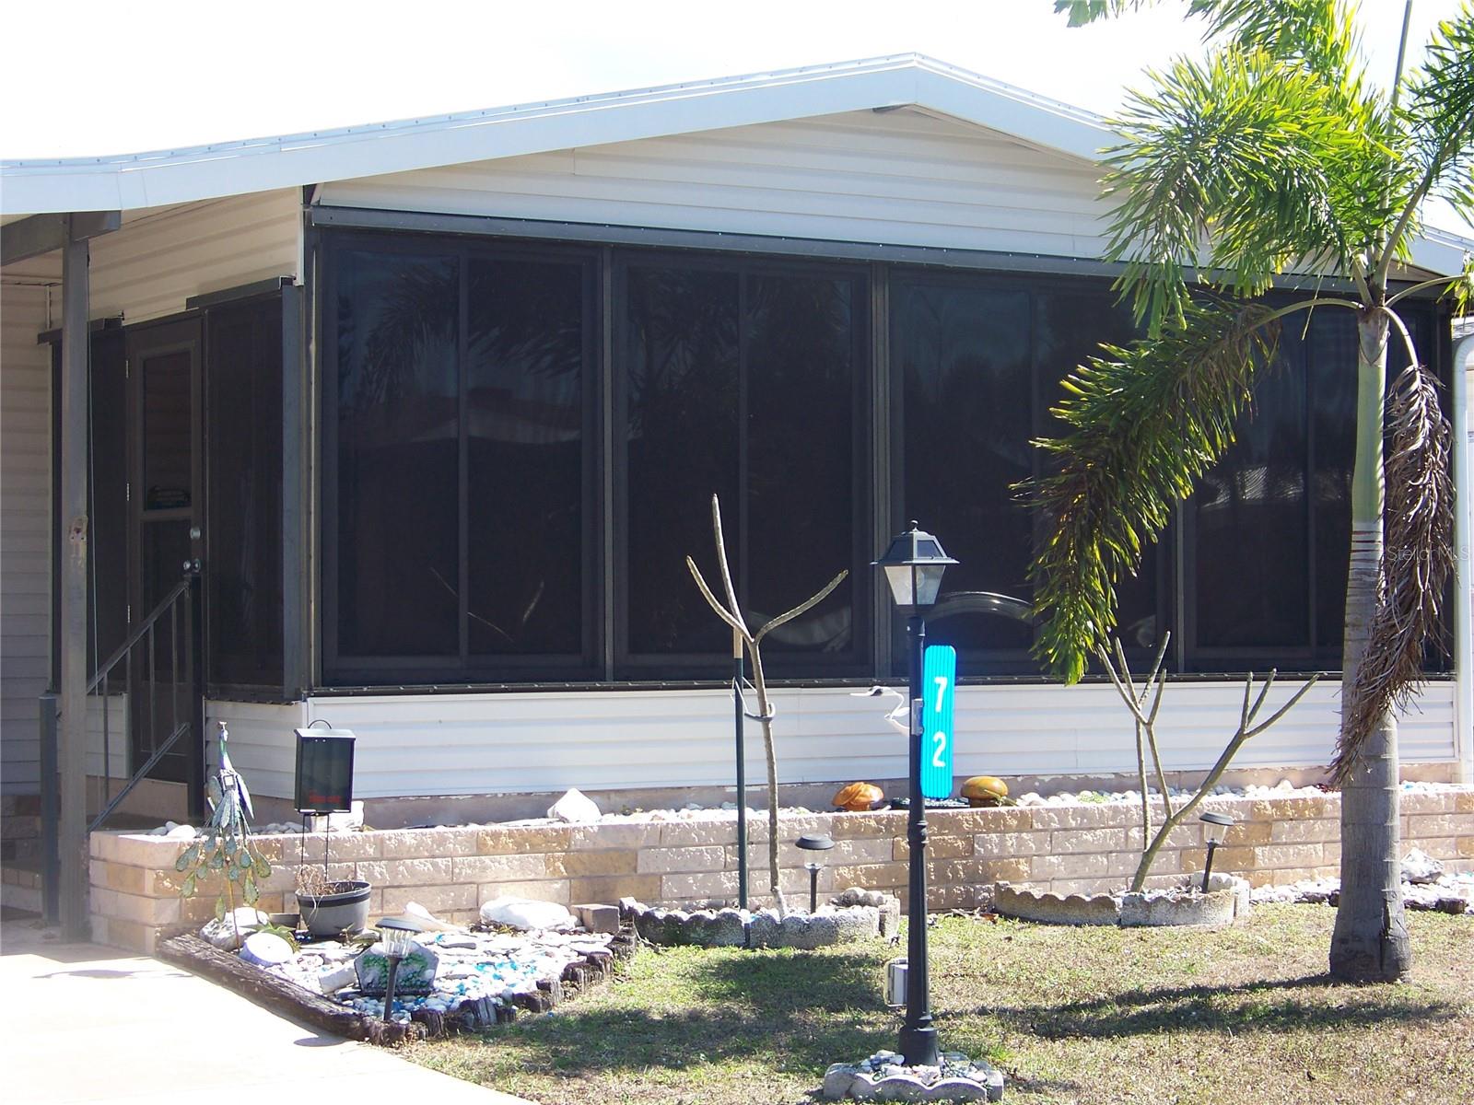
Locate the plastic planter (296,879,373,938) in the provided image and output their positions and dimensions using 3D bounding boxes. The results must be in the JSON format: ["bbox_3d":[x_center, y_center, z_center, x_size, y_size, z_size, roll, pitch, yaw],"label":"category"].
[{"bbox_3d":[-1.493,1.324,12.300,0.277,0.195,0.277,0,-1,0],"label":"plastic planter"}]

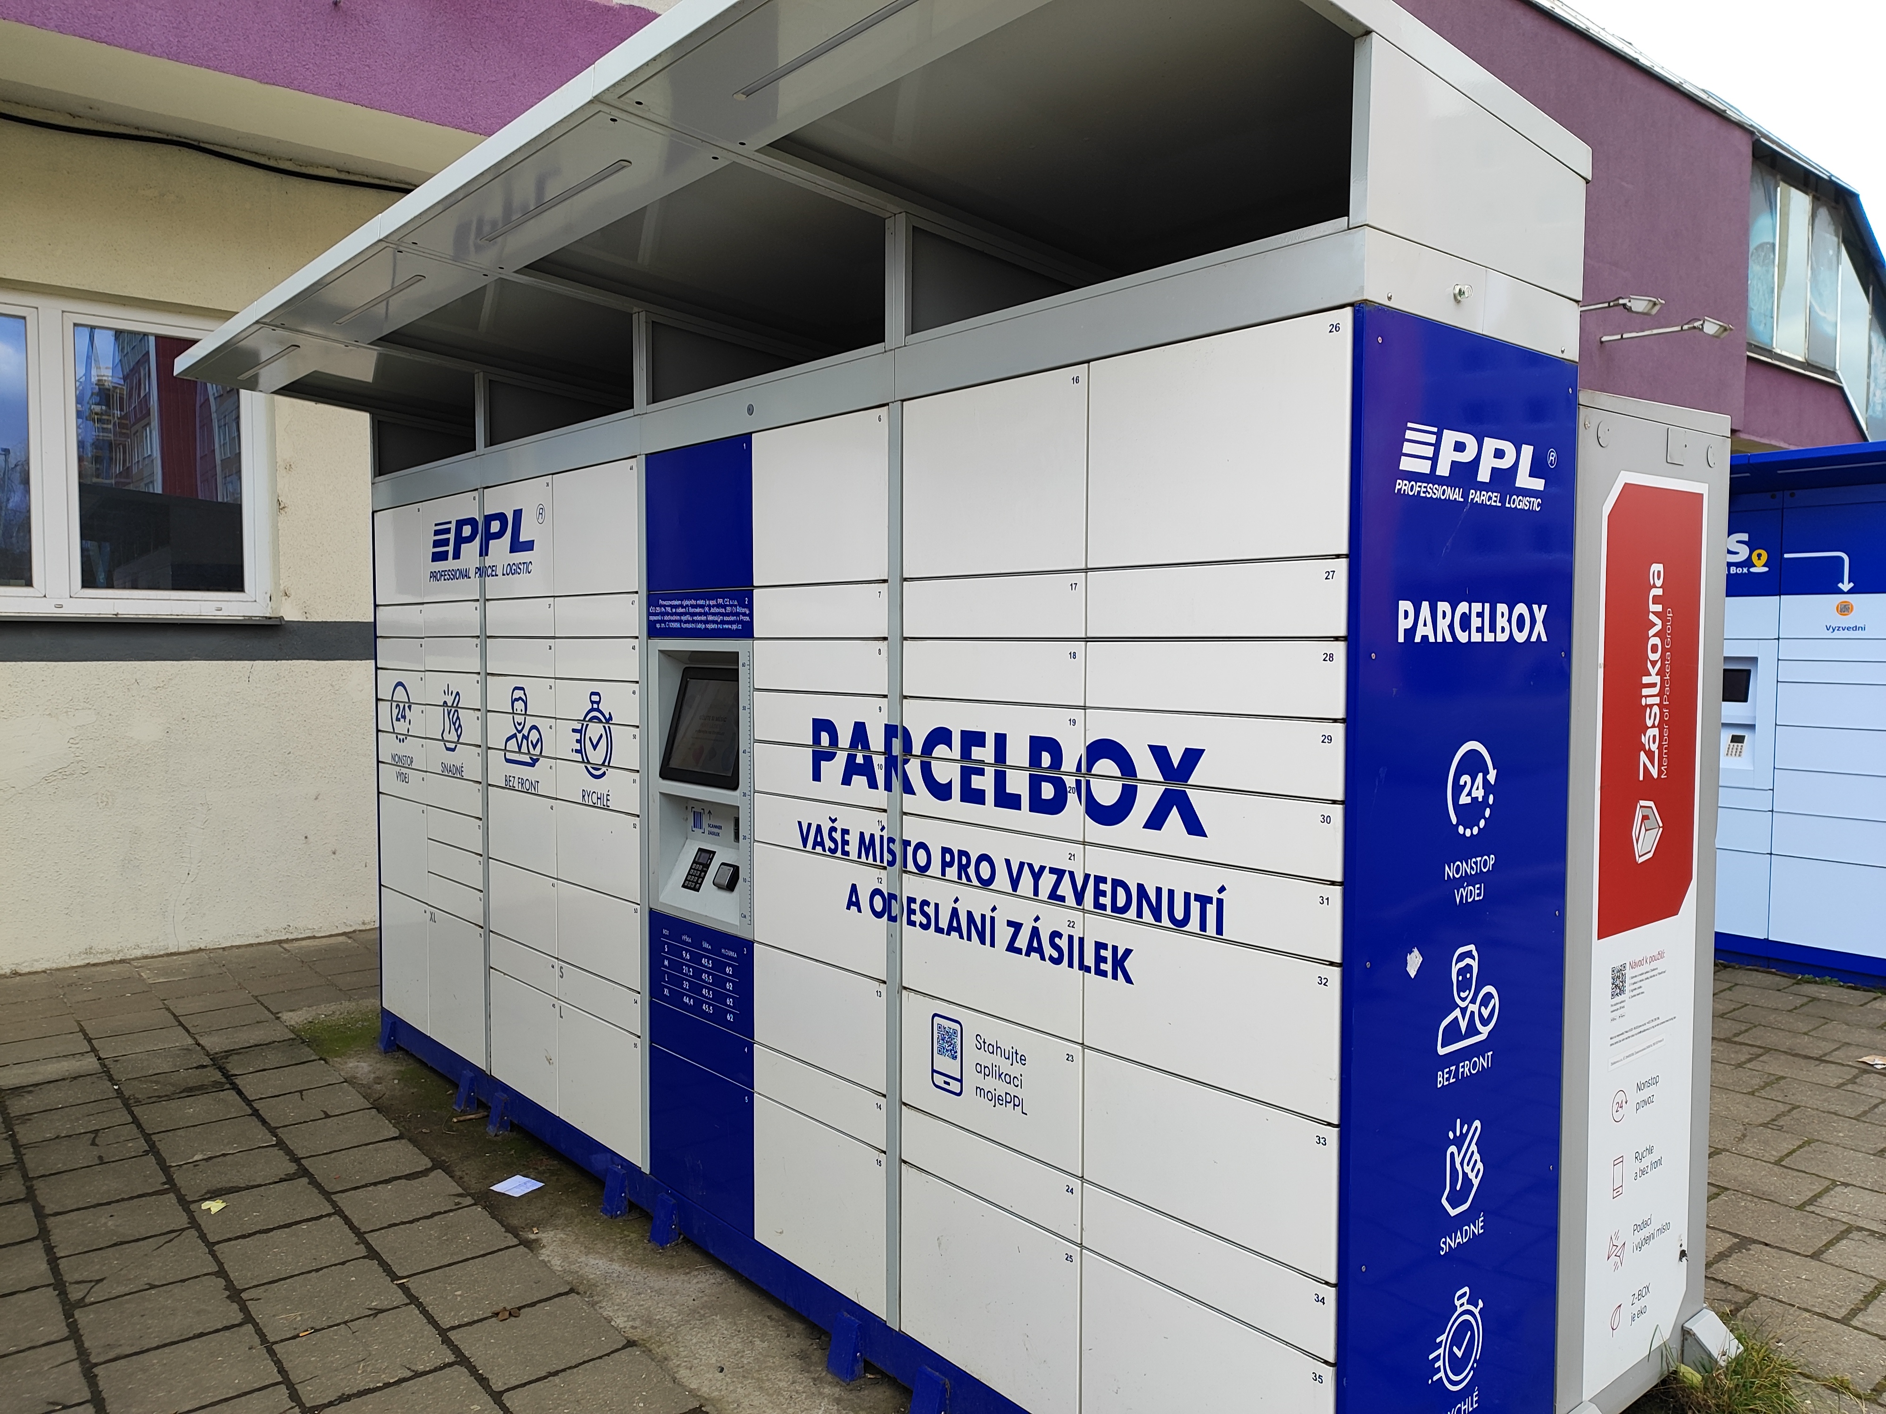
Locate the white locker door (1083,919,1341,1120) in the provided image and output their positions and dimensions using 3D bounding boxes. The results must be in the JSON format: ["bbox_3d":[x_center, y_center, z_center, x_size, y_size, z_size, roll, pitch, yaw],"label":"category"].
[{"bbox_3d":[0.416,0.478,2.073,0.025,0.227,0.490,-2,4,-41],"label":"white locker door"}]

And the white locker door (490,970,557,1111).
[{"bbox_3d":[-1.272,1.016,4.019,0.030,0.342,0.489,-2,4,-41],"label":"white locker door"}]

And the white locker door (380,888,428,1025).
[{"bbox_3d":[-1.954,0.918,4.785,0.025,0.461,0.472,-2,4,-41],"label":"white locker door"}]

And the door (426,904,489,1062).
[{"bbox_3d":[-1.634,0.938,4.422,0.025,0.461,0.485,-2,4,-41],"label":"door"}]

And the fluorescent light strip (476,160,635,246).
[{"bbox_3d":[-0.795,-1.018,2.641,0.028,0.020,0.650,3,0,-41],"label":"fluorescent light strip"}]

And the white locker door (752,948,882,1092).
[{"bbox_3d":[-0.265,0.670,2.855,0.025,0.227,0.479,-2,4,-41],"label":"white locker door"}]

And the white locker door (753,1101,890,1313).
[{"bbox_3d":[-0.262,1.076,2.869,0.030,0.342,0.485,-2,4,-41],"label":"white locker door"}]

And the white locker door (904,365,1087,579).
[{"bbox_3d":[0.094,-0.418,2.398,0.025,0.344,0.483,-2,4,-41],"label":"white locker door"}]

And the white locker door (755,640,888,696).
[{"bbox_3d":[-0.262,-0.089,2.817,0.025,0.110,0.479,-2,4,-41],"label":"white locker door"}]

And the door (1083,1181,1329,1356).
[{"bbox_3d":[0.414,0.887,2.093,0.025,0.110,0.490,-2,4,-41],"label":"door"}]

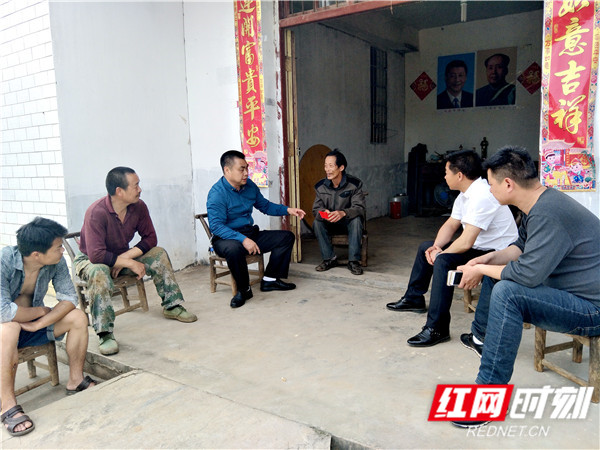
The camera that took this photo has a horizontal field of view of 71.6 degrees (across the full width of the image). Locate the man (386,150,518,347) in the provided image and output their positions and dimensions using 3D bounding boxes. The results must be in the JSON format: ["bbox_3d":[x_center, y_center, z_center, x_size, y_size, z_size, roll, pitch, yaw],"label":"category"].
[{"bbox_3d":[1.034,0.086,2.720,0.830,1.130,0.630,-2,8,-3],"label":"man"}]

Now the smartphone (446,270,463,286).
[{"bbox_3d":[0.795,0.264,2.050,0.142,0.070,0.012,0,-9,0],"label":"smartphone"}]

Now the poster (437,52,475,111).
[{"bbox_3d":[3.157,-2.897,8.441,0.698,1.049,0.014,3,9,29],"label":"poster"}]

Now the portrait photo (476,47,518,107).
[{"bbox_3d":[3.810,-2.860,8.074,0.696,1.071,0.014,3,9,29],"label":"portrait photo"}]

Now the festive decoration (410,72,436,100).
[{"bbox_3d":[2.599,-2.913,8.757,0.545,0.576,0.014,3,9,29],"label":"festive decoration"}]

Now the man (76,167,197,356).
[{"bbox_3d":[-1.163,0.137,2.919,0.660,1.090,0.900,-9,11,-43],"label":"man"}]

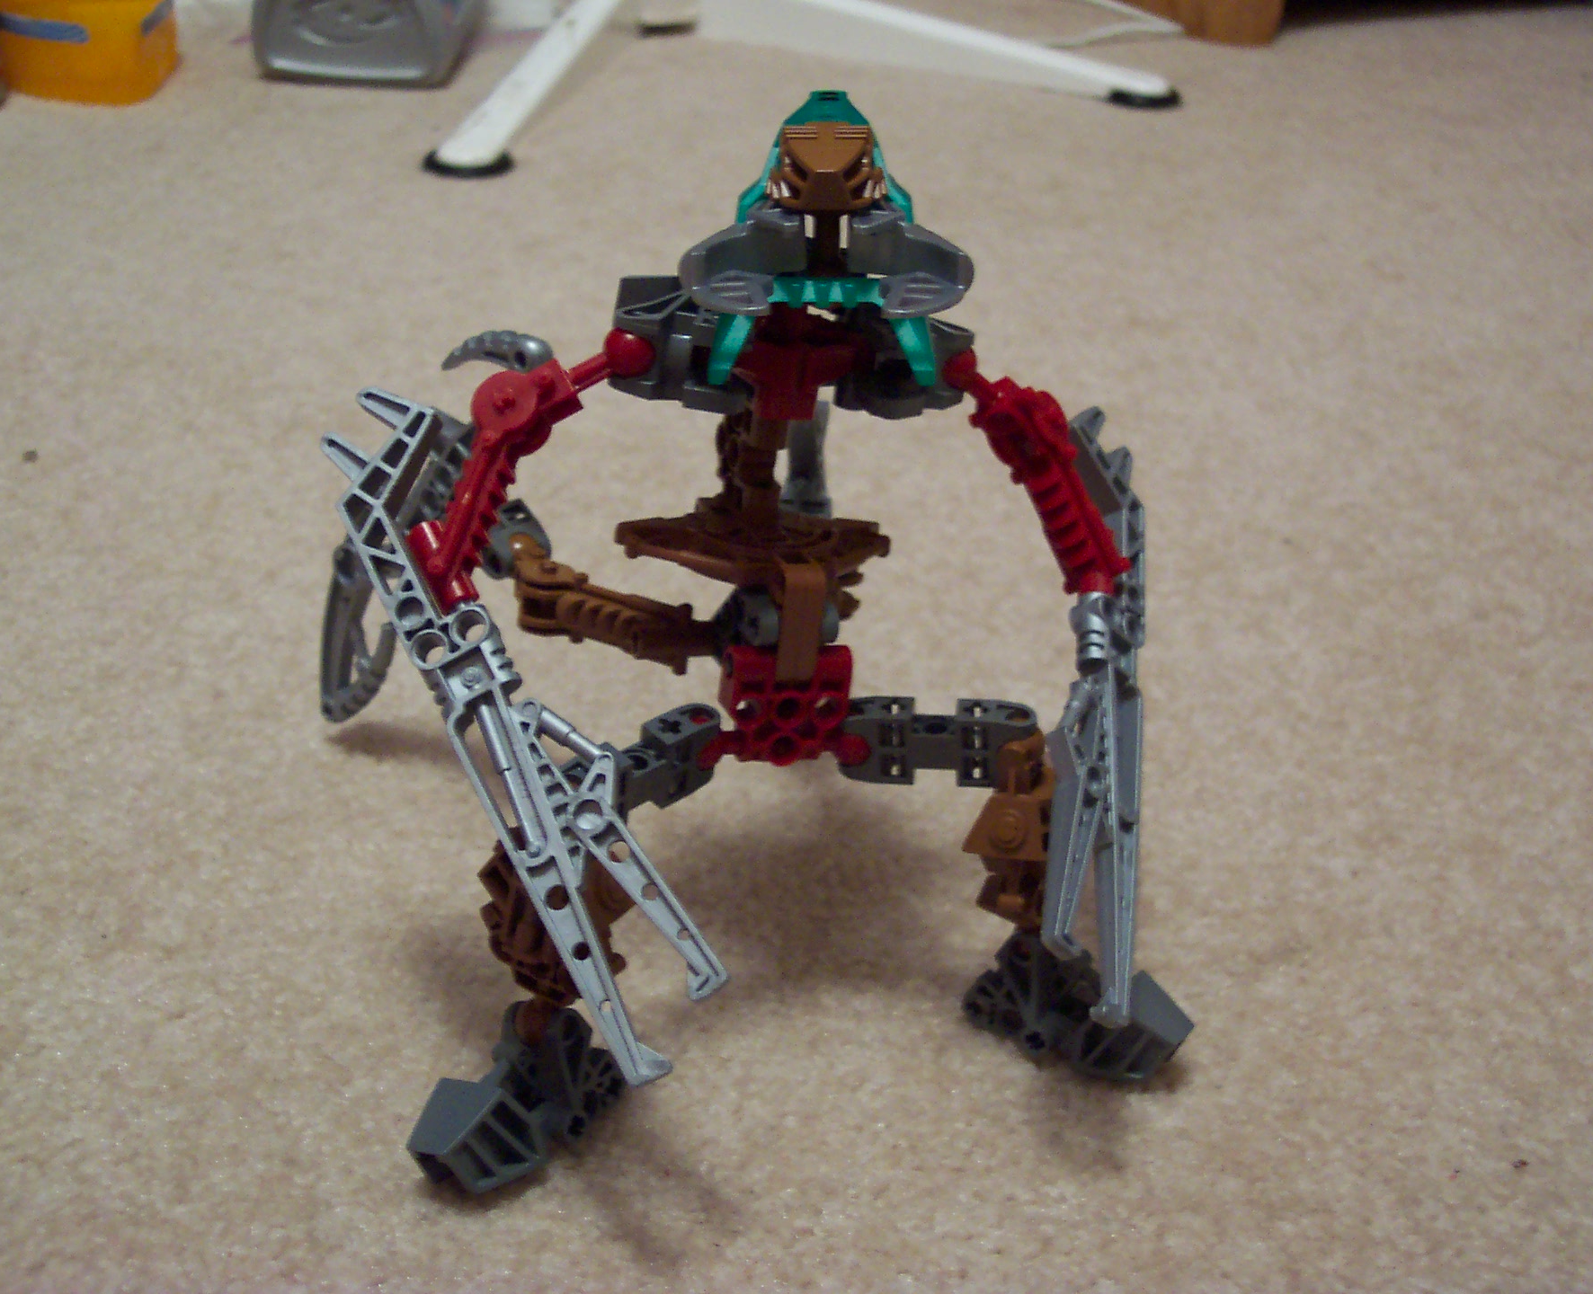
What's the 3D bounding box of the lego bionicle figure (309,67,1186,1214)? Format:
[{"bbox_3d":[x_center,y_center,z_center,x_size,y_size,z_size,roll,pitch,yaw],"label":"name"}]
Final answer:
[{"bbox_3d":[-0.019,-0.013,0.397,0.167,0.190,0.182,-4,33,-7],"label":"lego bionicle figure"}]

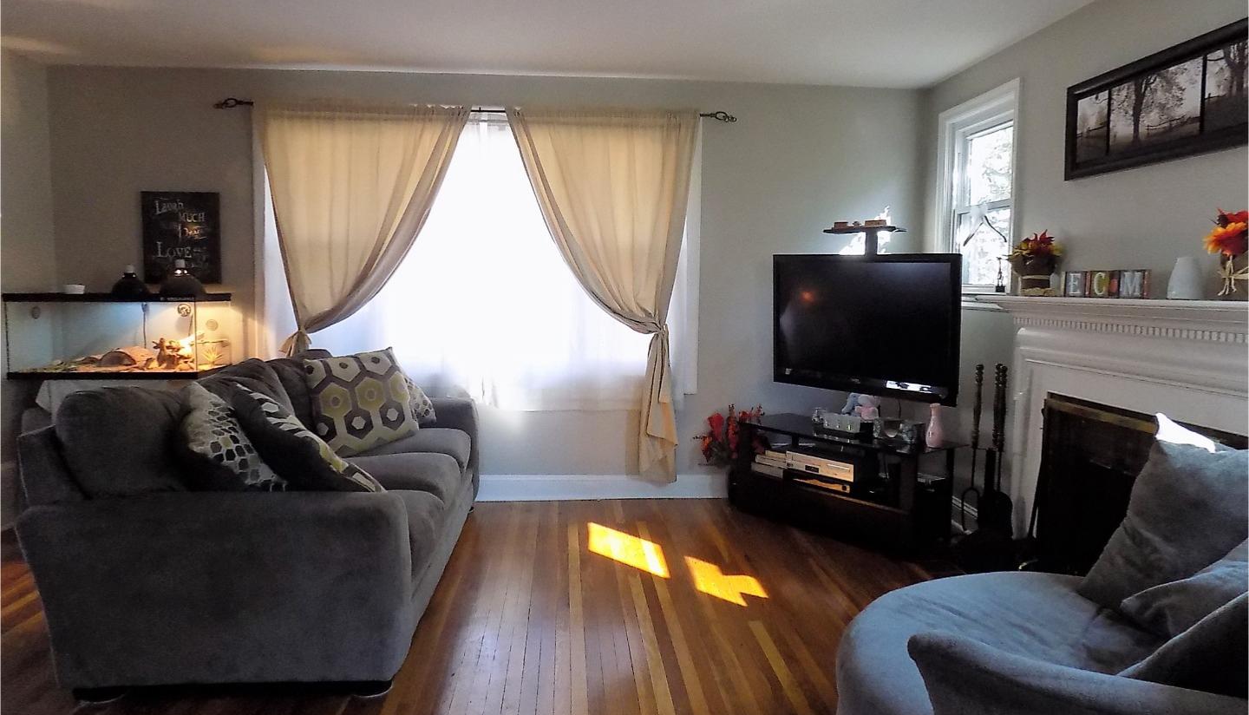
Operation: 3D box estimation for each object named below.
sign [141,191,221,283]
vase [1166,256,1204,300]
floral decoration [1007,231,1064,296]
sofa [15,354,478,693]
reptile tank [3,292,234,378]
[{"bbox_3d":[-2.455,-0.664,4.611,0.415,0.505,0.030,0,5,-4],"label":"sign"},{"bbox_3d":[1.788,-0.255,2.641,0.100,0.137,0.100,0,5,-4],"label":"vase"},{"bbox_3d":[1.715,-0.388,3.460,0.180,0.265,0.210,0,5,-4],"label":"floral decoration"},{"bbox_3d":[-1.264,0.491,3.539,1.100,0.910,2.250,0,5,-4],"label":"sofa"},{"bbox_3d":[-2.629,-0.119,4.375,0.930,0.425,0.450,0,5,-4],"label":"reptile tank"}]

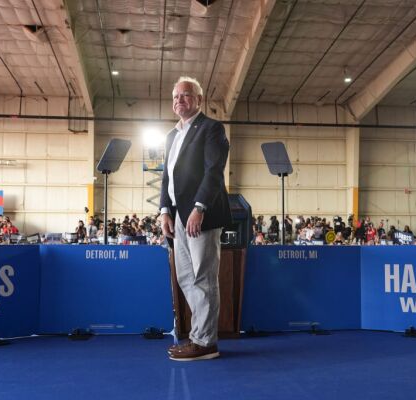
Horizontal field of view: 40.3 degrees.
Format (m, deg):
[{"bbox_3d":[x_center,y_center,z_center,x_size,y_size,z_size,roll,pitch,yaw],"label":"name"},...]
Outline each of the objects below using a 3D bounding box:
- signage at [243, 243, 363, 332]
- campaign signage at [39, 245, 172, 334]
[{"bbox_3d":[0.733,0.707,4.561,1.030,0.688,0.050,1,-4,-7],"label":"signage"},{"bbox_3d":[-0.771,0.691,4.388,1.010,0.684,0.050,1,-4,-7],"label":"campaign signage"}]

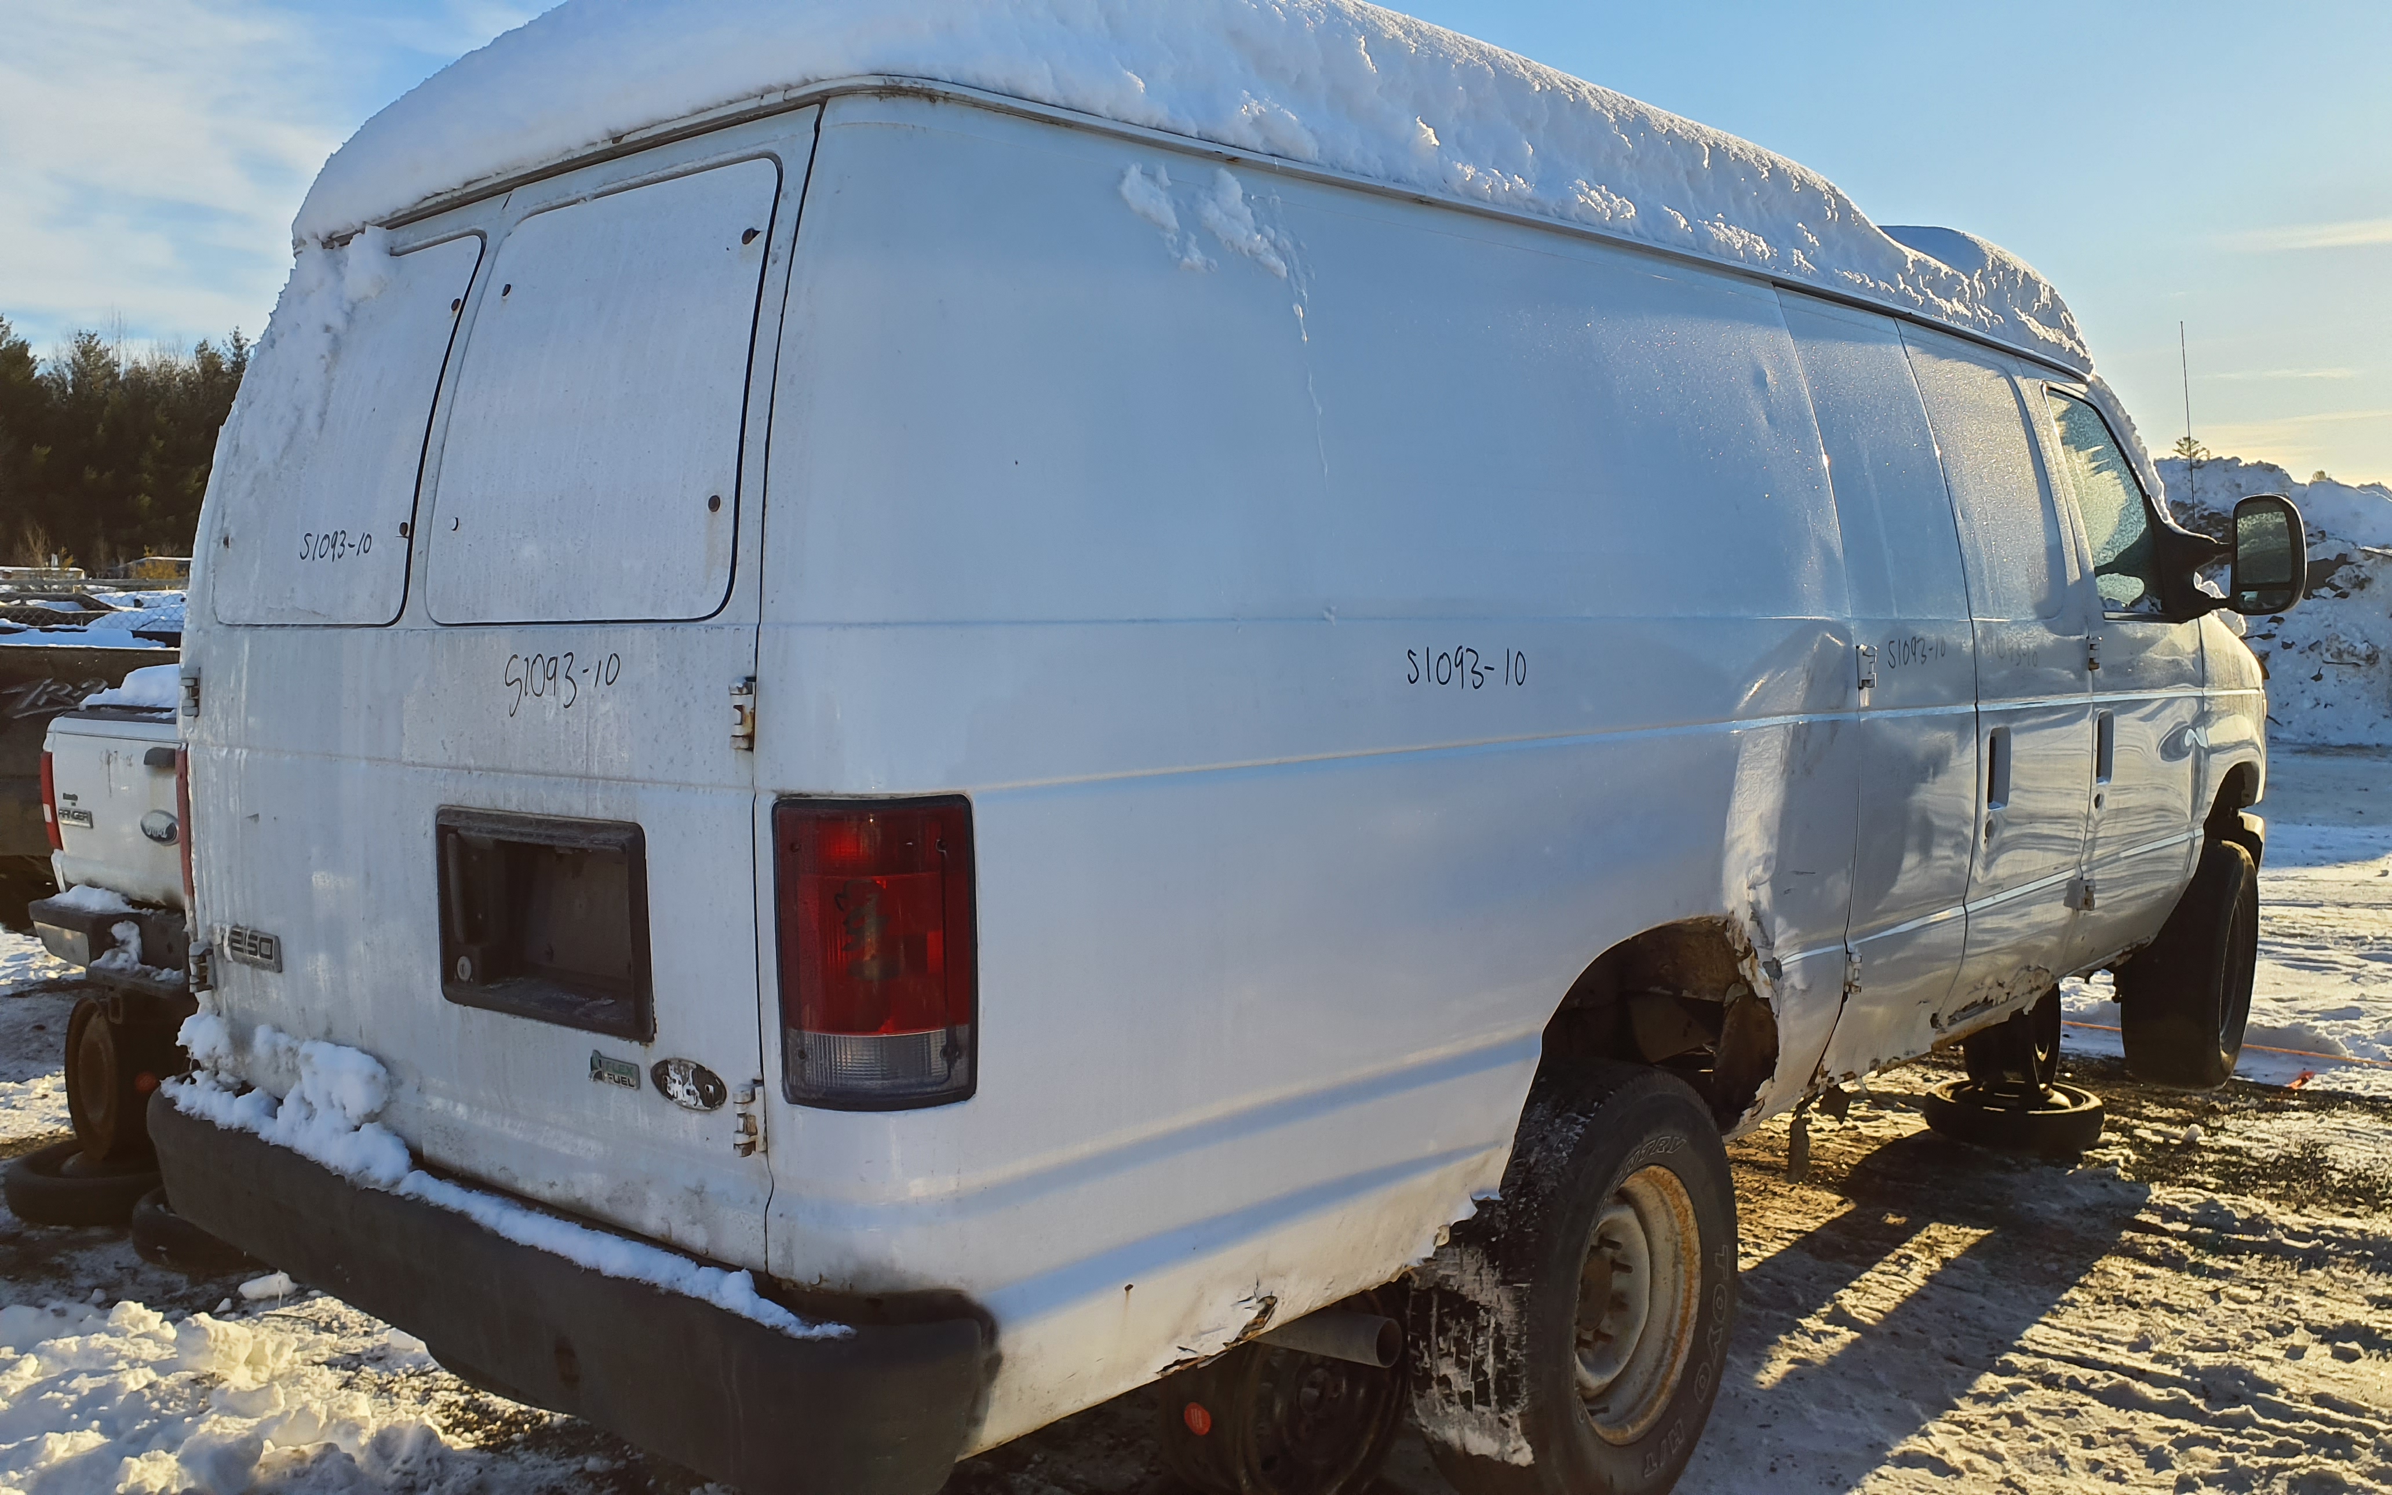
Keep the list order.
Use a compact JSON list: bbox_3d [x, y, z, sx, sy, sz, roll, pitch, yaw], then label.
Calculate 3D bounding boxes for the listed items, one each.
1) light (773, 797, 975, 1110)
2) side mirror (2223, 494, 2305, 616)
[{"bbox_3d":[-0.327,0.207,1.800,0.150,0.325,0.150,3,5,42],"label":"light"},{"bbox_3d":[2.890,-0.519,4.750,0.120,0.325,0.180,-4,5,-42],"label":"side mirror"}]

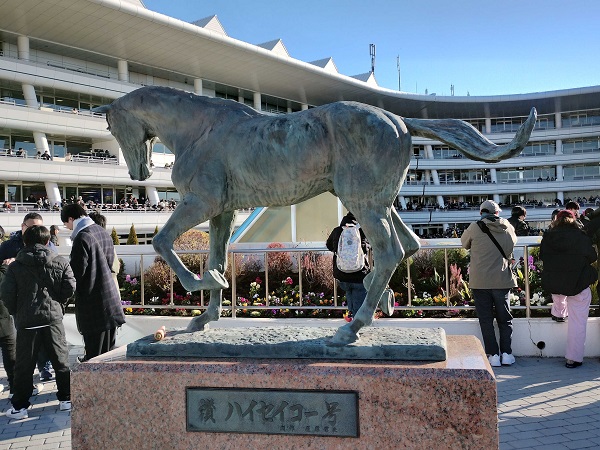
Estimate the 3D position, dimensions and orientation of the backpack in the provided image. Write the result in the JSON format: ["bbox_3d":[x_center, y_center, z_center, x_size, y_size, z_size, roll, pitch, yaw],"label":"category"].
[{"bbox_3d":[0.531,0.242,5.000,0.300,0.480,0.190,-1,-1,7],"label":"backpack"}]

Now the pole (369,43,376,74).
[{"bbox_3d":[12.284,-27.711,82.000,1.000,5.700,0.900,-1,-1,9],"label":"pole"}]

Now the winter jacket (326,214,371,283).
[{"bbox_3d":[0.534,0.248,5.130,0.520,0.720,0.360,-1,-1,7],"label":"winter jacket"}]

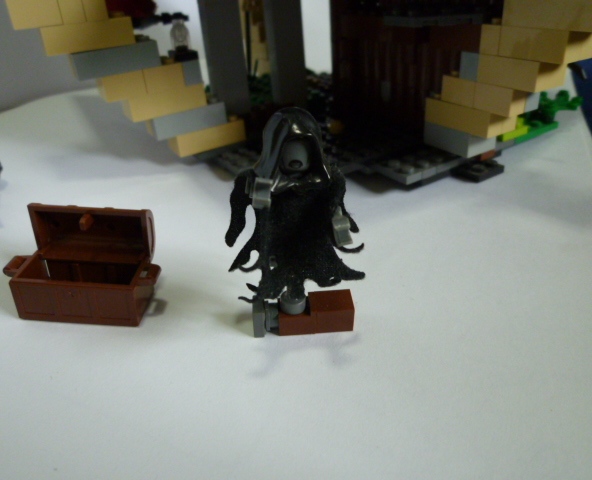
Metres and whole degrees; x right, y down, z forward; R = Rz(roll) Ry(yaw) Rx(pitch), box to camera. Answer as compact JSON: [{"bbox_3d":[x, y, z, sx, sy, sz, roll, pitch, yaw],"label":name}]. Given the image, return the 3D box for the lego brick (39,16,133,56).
[{"bbox_3d":[-0.079,-0.078,0.175,0.032,0.010,0.014,-21,34,-25],"label":"lego brick"}]

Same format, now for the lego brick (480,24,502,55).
[{"bbox_3d":[0.071,-0.070,0.161,0.010,0.010,0.008,-20,33,-23],"label":"lego brick"}]

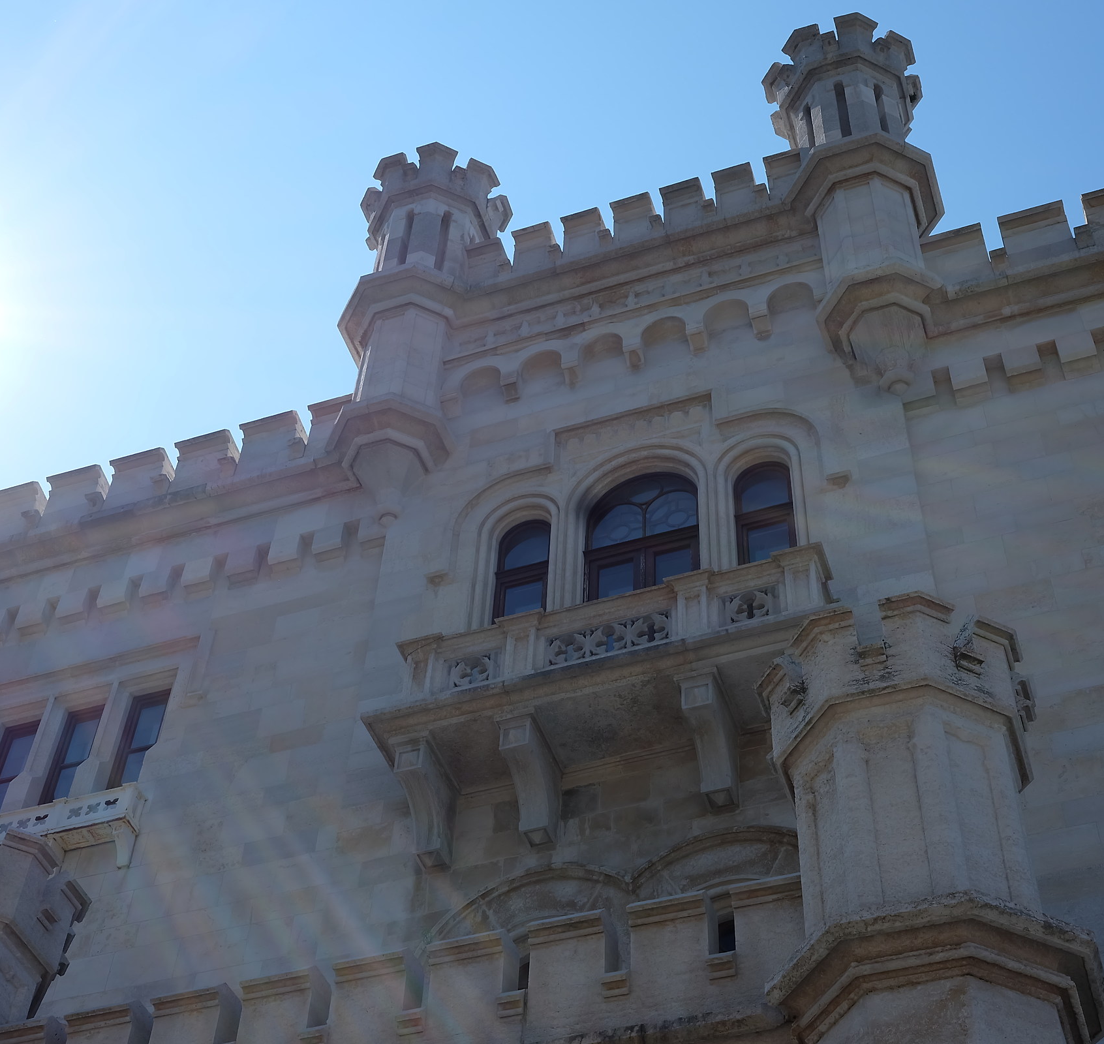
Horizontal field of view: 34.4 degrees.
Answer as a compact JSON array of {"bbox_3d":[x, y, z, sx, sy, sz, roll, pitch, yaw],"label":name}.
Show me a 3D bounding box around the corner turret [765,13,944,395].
[{"bbox_3d":[3.939,-3.736,22.173,2.064,7.248,2.064,-14,-52,14],"label":"corner turret"}]

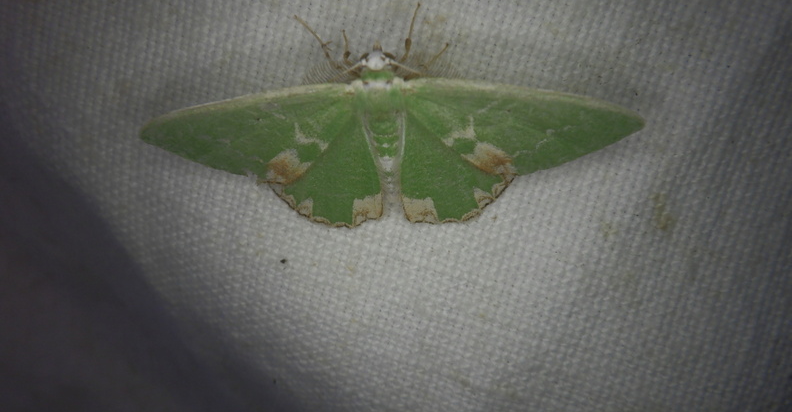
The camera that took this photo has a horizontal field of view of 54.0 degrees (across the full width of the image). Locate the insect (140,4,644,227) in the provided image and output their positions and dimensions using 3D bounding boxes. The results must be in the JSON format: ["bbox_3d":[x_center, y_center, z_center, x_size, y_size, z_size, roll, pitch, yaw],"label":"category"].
[{"bbox_3d":[0.000,-0.005,0.046,0.030,0.004,0.013,-2,98,5],"label":"insect"}]

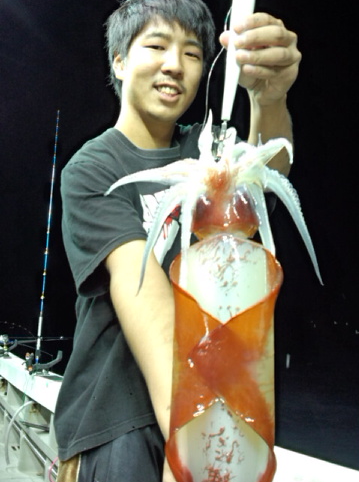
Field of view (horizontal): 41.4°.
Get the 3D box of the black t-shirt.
[{"bbox_3d":[-0.025,0.095,0.910,0.450,0.660,0.290,4,-10,-24],"label":"black t-shirt"}]

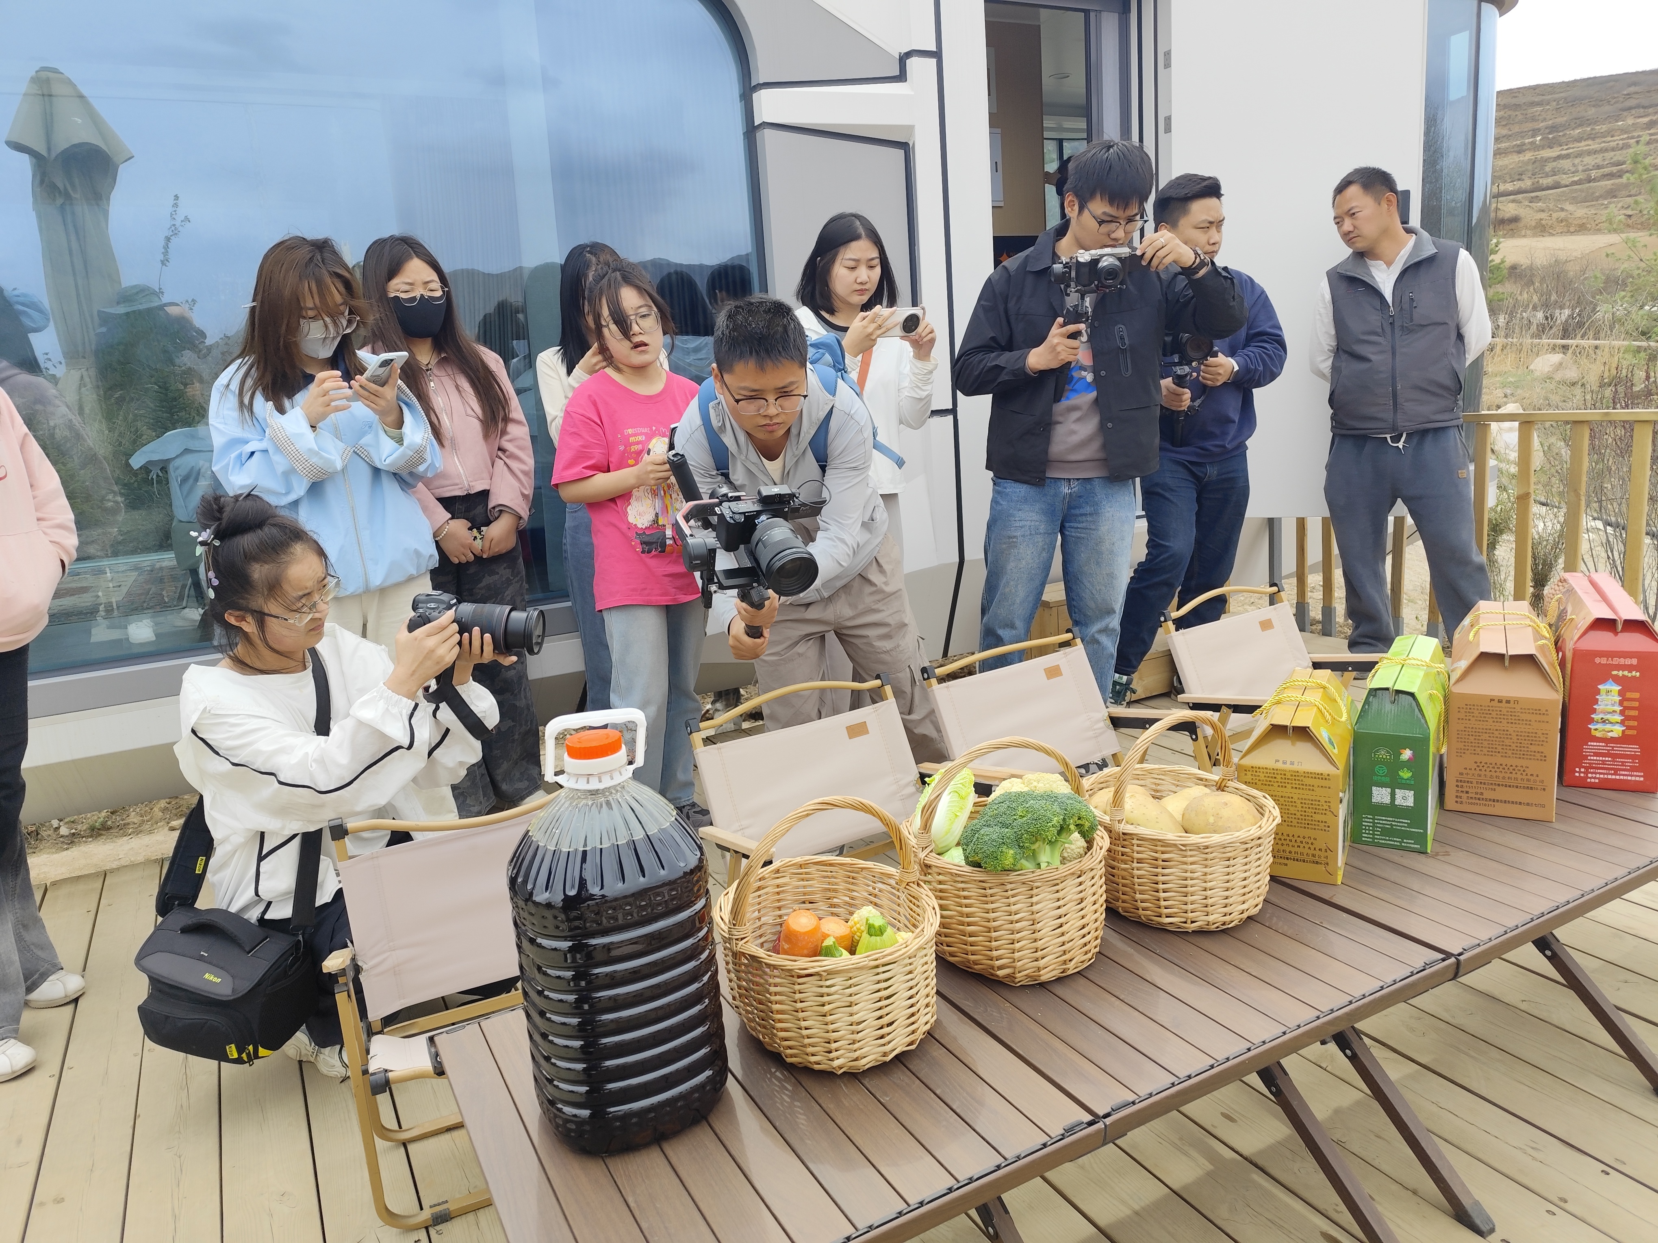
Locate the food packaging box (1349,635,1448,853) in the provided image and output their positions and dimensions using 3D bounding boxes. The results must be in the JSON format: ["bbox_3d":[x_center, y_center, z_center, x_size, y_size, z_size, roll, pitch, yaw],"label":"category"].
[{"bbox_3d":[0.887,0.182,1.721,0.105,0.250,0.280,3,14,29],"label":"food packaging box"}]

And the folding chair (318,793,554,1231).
[{"bbox_3d":[-0.479,0.549,1.729,0.500,0.530,0.430,-10,12,-27],"label":"folding chair"}]

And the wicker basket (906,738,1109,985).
[{"bbox_3d":[0.228,0.276,1.369,0.250,0.268,0.255,-4,11,1],"label":"wicker basket"}]

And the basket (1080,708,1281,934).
[{"bbox_3d":[0.472,0.251,1.498,0.260,0.270,0.260,-11,14,-27],"label":"basket"}]

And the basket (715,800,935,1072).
[{"bbox_3d":[0.001,0.321,1.231,0.250,0.265,0.260,-4,11,1],"label":"basket"}]

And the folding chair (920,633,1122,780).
[{"bbox_3d":[0.462,0.361,2.175,0.530,0.620,0.480,-12,14,-32],"label":"folding chair"}]

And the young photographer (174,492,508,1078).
[{"bbox_3d":[-0.897,0.262,2.020,0.640,1.060,0.500,1,13,21],"label":"young photographer"}]

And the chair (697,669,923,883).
[{"bbox_3d":[0.047,0.446,1.928,0.530,0.620,0.480,-12,15,-33],"label":"chair"}]

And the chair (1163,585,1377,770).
[{"bbox_3d":[1.175,0.240,2.743,0.500,0.530,0.430,-11,13,-33],"label":"chair"}]

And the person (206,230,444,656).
[{"bbox_3d":[-1.220,-0.155,2.840,0.580,1.600,0.420,-10,12,-28],"label":"person"}]

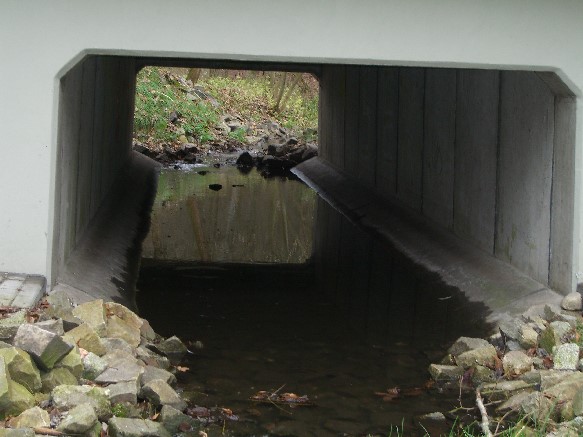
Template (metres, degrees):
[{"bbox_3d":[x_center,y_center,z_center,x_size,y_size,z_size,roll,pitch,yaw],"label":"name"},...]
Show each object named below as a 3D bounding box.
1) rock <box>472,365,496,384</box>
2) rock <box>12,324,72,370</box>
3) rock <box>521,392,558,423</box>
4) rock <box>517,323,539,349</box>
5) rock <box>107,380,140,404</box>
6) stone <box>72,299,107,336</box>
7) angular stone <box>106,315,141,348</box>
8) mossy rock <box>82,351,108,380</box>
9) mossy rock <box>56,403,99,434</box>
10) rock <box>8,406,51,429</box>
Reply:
[{"bbox_3d":[1.267,1.024,7.516,0.170,0.130,0.160,1,7,0],"label":"rock"},{"bbox_3d":[-1.515,0.785,6.965,0.275,0.205,0.343,8,9,42],"label":"rock"},{"bbox_3d":[1.494,1.138,6.896,0.216,0.126,0.216,4,7,13],"label":"rock"},{"bbox_3d":[1.724,0.855,8.366,0.160,0.170,0.160,1,7,0],"label":"rock"},{"bbox_3d":[-0.986,1.021,6.719,0.210,0.140,0.190,1,7,0],"label":"rock"},{"bbox_3d":[-1.459,0.715,8.272,0.250,0.250,0.220,1,7,0],"label":"stone"},{"bbox_3d":[-1.227,0.825,8.362,0.234,0.193,0.211,1,7,-8],"label":"angular stone"},{"bbox_3d":[-1.218,0.914,7.117,0.170,0.170,0.170,1,7,0],"label":"mossy rock"},{"bbox_3d":[-1.157,1.081,6.188,0.214,0.123,0.214,-2,8,-30],"label":"mossy rock"},{"bbox_3d":[-1.373,1.043,6.000,0.197,0.100,0.177,0,7,-13],"label":"rock"}]

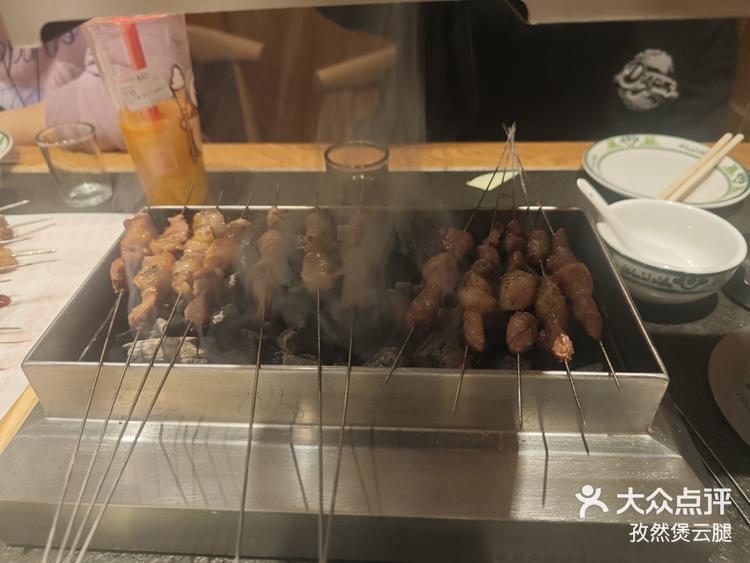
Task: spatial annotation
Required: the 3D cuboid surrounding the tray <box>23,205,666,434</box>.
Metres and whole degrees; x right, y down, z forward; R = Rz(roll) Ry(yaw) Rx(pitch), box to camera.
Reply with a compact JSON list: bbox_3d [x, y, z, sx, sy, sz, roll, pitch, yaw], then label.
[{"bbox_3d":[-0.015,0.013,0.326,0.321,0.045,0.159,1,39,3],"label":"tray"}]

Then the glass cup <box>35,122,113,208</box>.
[{"bbox_3d":[-0.353,-0.139,0.619,0.064,0.076,0.064,-1,39,1],"label":"glass cup"}]

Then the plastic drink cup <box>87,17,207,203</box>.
[{"bbox_3d":[-0.239,-0.187,0.578,0.096,0.197,0.096,-1,39,1],"label":"plastic drink cup"}]

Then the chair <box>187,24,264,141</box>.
[{"bbox_3d":[-0.507,-0.213,1.370,0.560,0.760,0.520,1,39,3],"label":"chair"}]

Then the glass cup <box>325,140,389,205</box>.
[{"bbox_3d":[-0.018,-0.102,0.558,0.064,0.076,0.064,-1,39,1],"label":"glass cup"}]

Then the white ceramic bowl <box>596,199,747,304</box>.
[{"bbox_3d":[0.253,-0.020,0.462,0.116,0.055,0.116,1,39,3],"label":"white ceramic bowl"}]

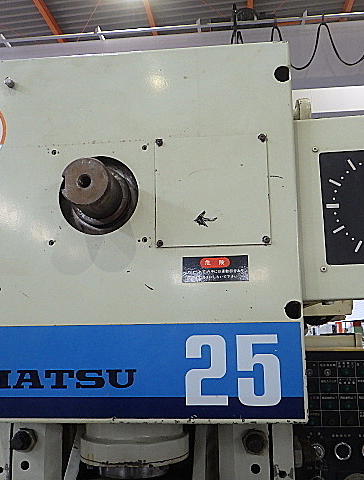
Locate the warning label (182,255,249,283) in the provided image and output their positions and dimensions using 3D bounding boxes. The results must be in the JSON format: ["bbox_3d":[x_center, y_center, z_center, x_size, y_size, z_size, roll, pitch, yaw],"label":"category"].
[{"bbox_3d":[0.043,0.037,0.652,0.083,0.033,0.002,-2,-9,6],"label":"warning label"}]

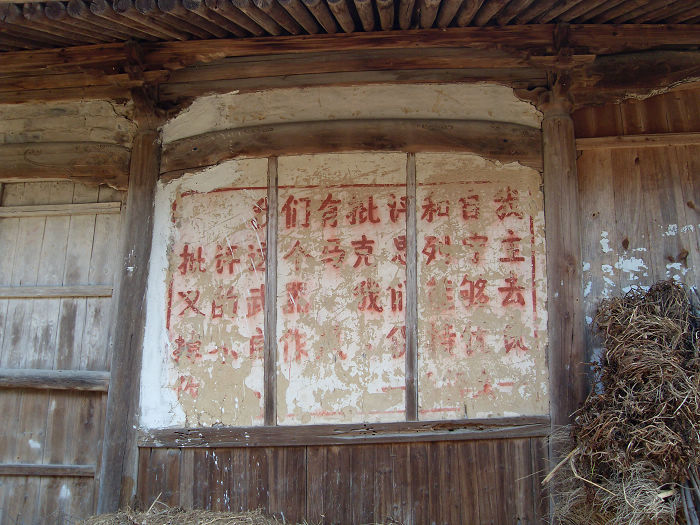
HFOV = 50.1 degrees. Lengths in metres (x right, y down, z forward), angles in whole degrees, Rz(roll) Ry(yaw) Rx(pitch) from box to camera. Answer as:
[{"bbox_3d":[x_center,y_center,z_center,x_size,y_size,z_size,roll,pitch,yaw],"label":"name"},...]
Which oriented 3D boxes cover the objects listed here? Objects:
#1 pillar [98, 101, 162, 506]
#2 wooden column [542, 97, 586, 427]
[{"bbox_3d":[-1.631,0.239,5.612,0.250,3.220,0.250,0,-14,2],"label":"pillar"},{"bbox_3d":[1.596,0.138,5.528,0.250,3.199,0.250,1,-14,2],"label":"wooden column"}]

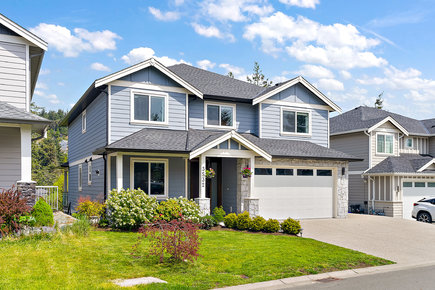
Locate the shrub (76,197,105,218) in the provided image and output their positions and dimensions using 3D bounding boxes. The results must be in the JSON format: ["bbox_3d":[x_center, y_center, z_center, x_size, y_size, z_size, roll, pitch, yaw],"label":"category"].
[{"bbox_3d":[-5.420,2.667,16.500,1.200,0.930,1.100,2,-4,-26],"label":"shrub"}]

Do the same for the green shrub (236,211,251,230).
[{"bbox_3d":[0.970,2.784,14.200,0.560,0.720,0.560,0,-3,0],"label":"green shrub"}]

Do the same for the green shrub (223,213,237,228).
[{"bbox_3d":[0.463,2.860,14.550,0.550,0.600,0.550,0,-3,0],"label":"green shrub"}]

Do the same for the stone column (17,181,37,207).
[{"bbox_3d":[-5.771,1.559,11.700,0.500,0.900,0.500,2,-3,-27],"label":"stone column"}]

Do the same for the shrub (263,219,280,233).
[{"bbox_3d":[1.924,2.849,13.650,0.600,0.530,0.600,0,-3,0],"label":"shrub"}]

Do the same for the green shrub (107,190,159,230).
[{"bbox_3d":[-3.034,2.310,13.800,1.750,1.450,1.500,2,-4,-26],"label":"green shrub"}]

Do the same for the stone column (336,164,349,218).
[{"bbox_3d":[6.367,2.377,19.850,0.740,2.750,0.500,2,-4,-26],"label":"stone column"}]

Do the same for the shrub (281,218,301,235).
[{"bbox_3d":[2.529,2.804,13.300,0.680,0.580,0.660,0,-3,0],"label":"shrub"}]

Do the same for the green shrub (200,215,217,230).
[{"bbox_3d":[-0.322,2.867,14.300,0.640,0.580,0.600,0,-3,0],"label":"green shrub"}]

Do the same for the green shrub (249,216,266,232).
[{"bbox_3d":[1.511,3.002,14.600,0.680,0.600,0.660,0,-3,0],"label":"green shrub"}]

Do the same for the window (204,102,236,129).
[{"bbox_3d":[0.165,-1.458,19.300,1.780,1.320,0.130,2,-4,-26],"label":"window"}]

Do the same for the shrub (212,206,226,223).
[{"bbox_3d":[0.081,2.822,15.700,0.560,0.660,0.540,0,-3,0],"label":"shrub"}]

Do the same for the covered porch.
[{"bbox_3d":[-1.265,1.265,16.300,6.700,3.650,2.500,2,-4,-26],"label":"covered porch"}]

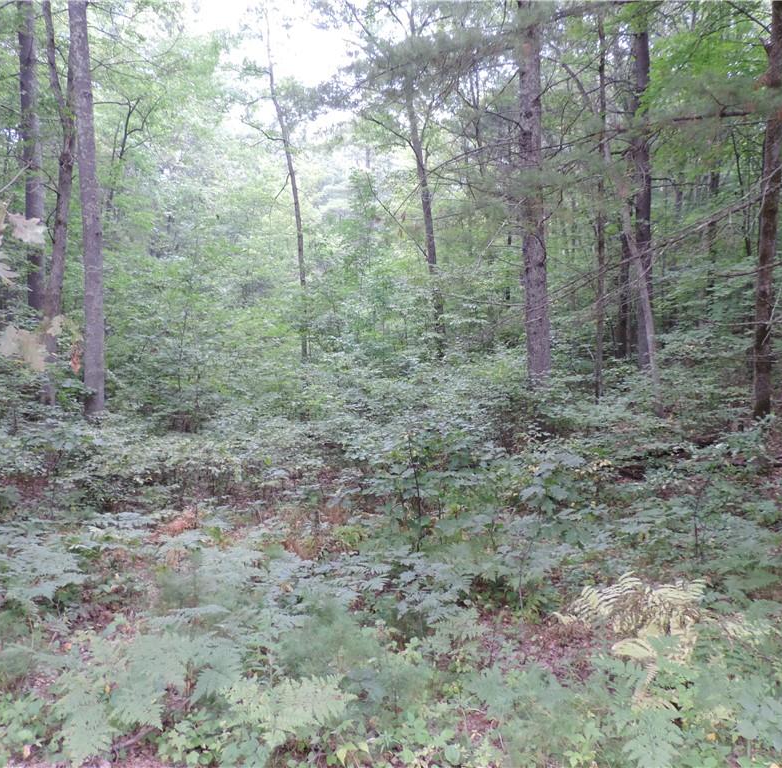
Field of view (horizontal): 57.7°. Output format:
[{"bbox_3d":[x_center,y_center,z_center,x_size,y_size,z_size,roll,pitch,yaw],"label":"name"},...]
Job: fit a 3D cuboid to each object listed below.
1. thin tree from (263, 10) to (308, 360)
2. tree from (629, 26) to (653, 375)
[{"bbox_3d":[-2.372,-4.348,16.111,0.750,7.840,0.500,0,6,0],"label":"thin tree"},{"bbox_3d":[5.054,-3.630,14.180,0.380,6.830,0.360,0,6,0],"label":"tree"}]

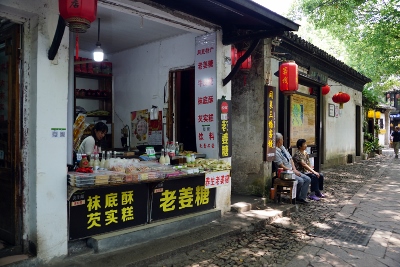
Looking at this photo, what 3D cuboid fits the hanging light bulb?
[{"bbox_3d":[-1.285,-1.188,4.660,0.130,0.550,0.130,0,0,0],"label":"hanging light bulb"}]

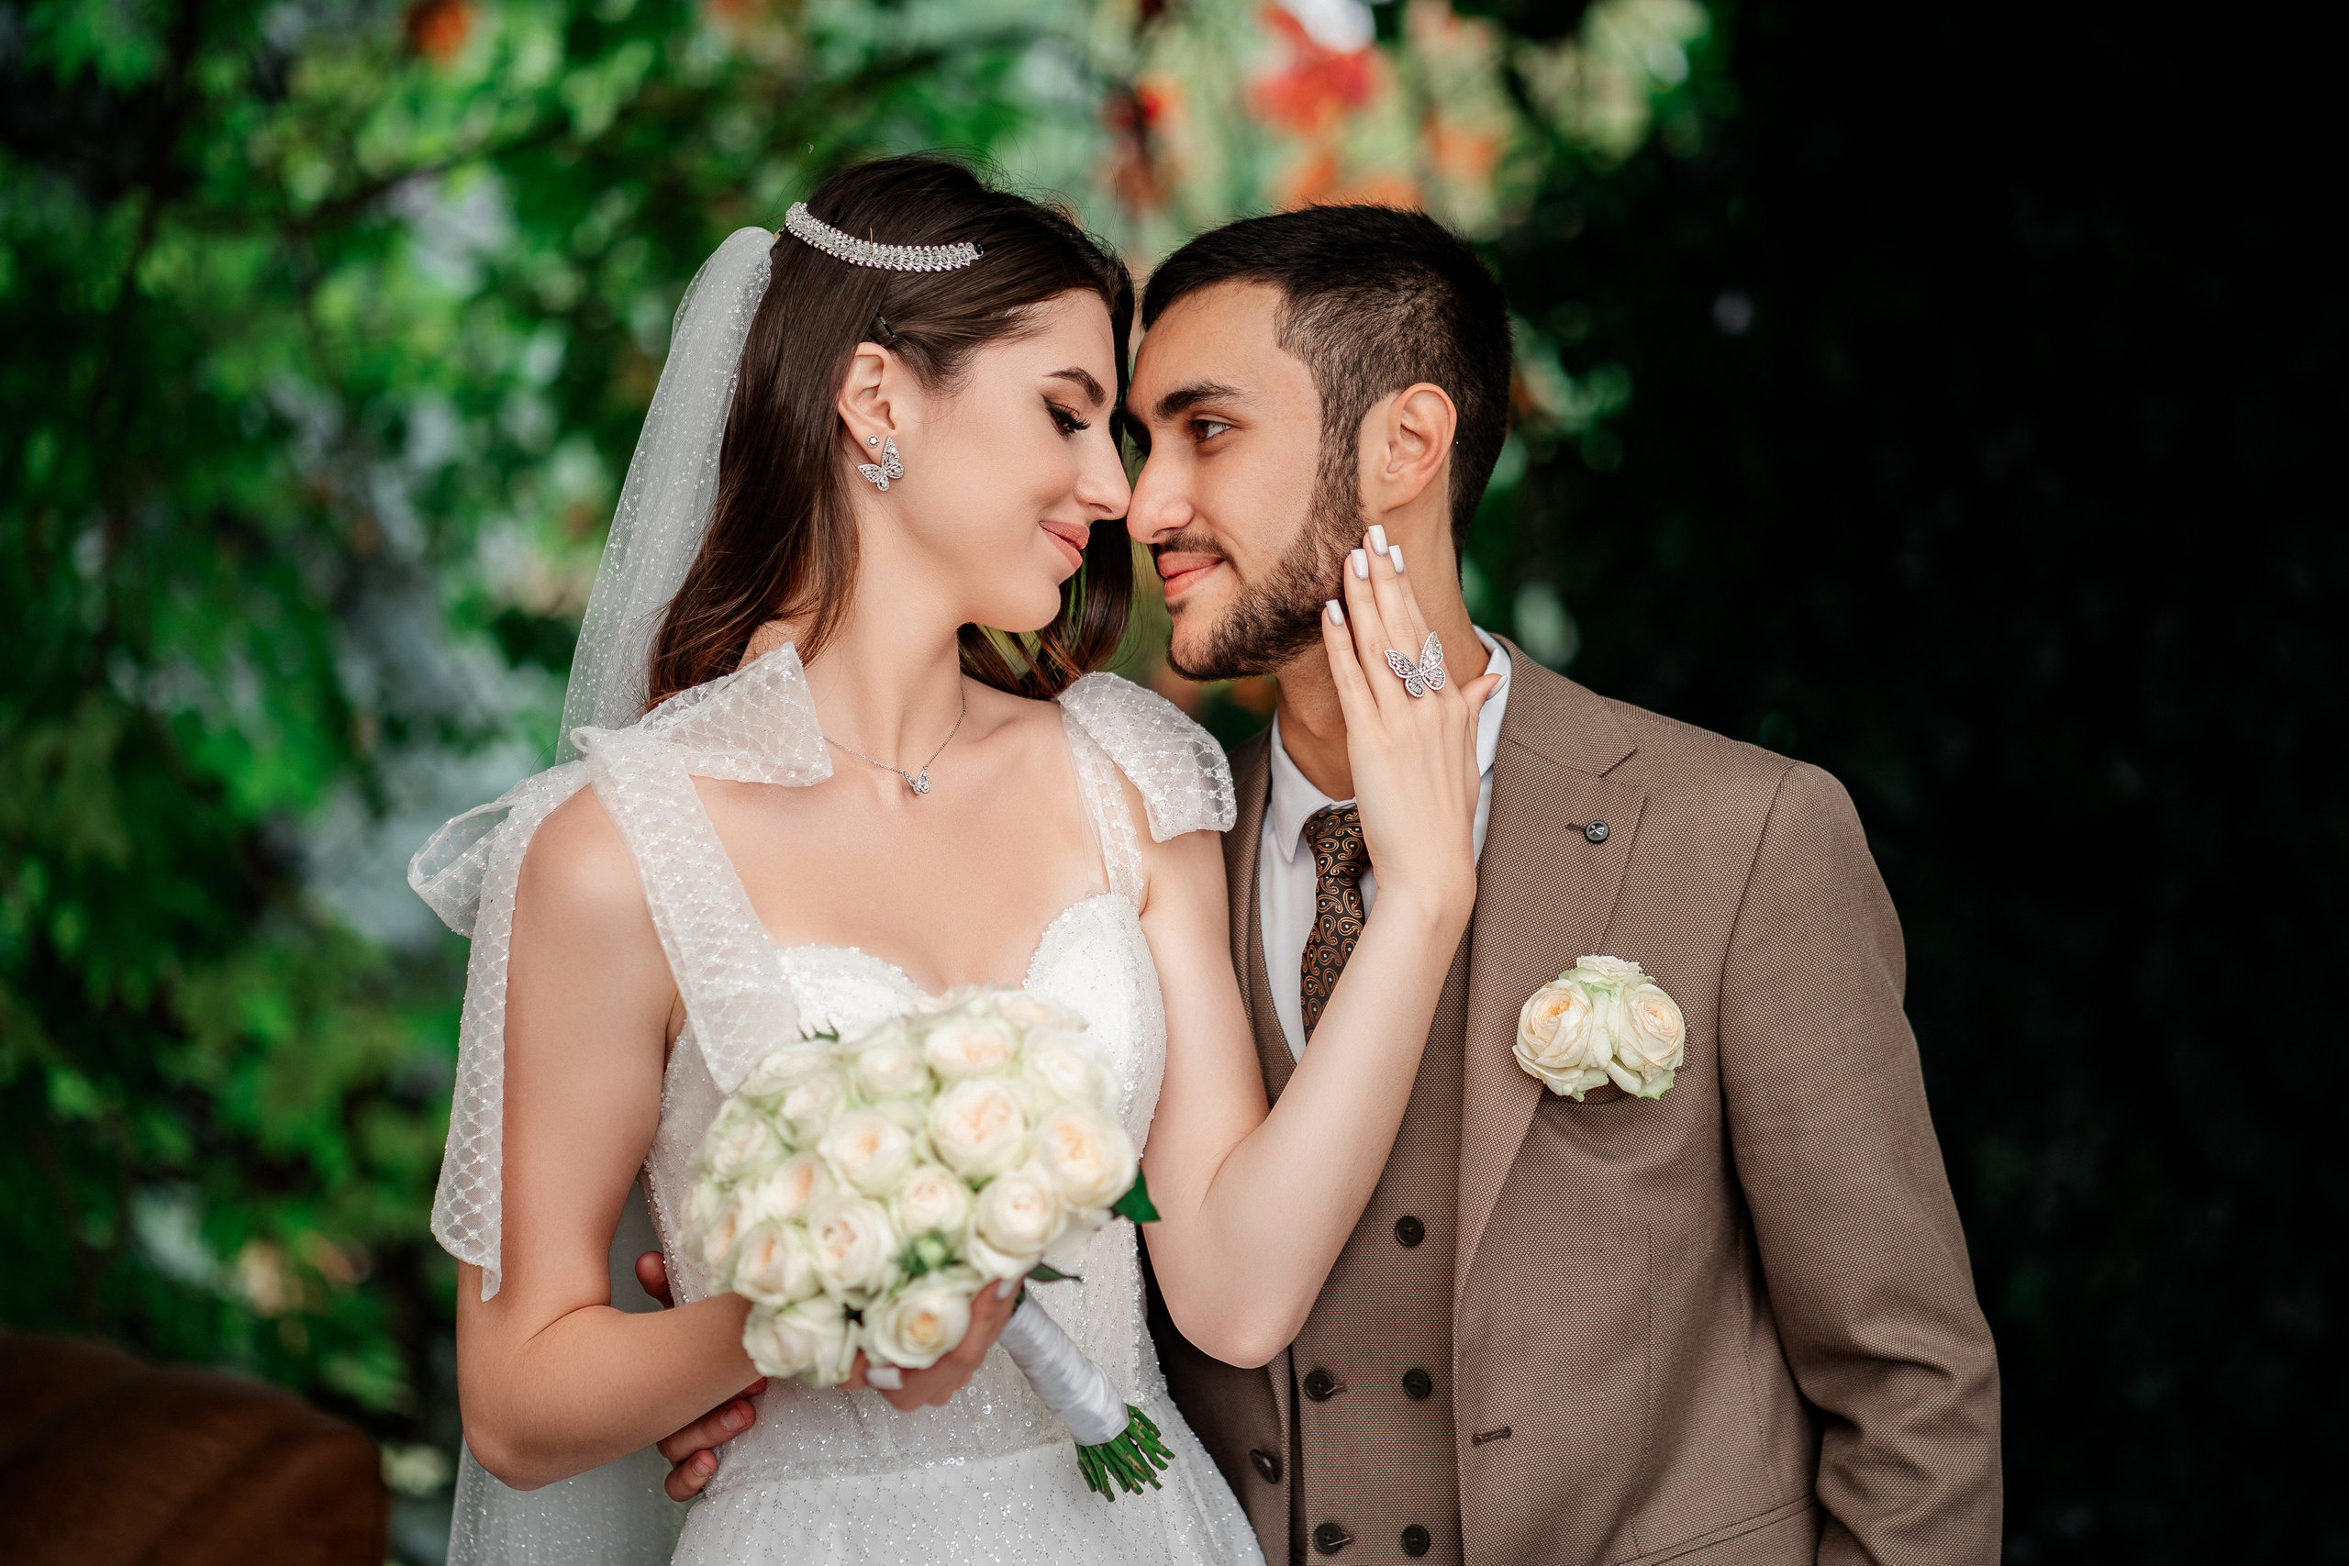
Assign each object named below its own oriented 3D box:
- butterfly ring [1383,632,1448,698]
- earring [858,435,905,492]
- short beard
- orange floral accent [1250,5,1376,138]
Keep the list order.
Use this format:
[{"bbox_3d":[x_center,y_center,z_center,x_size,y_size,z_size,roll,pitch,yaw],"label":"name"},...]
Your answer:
[{"bbox_3d":[0.119,-0.058,2.740,0.029,0.029,0.020,-22,0,0],"label":"butterfly ring"},{"bbox_3d":[-0.146,-0.159,2.760,0.022,0.025,0.007,-24,0,8],"label":"earring"},{"bbox_3d":[0.038,-0.109,2.820,0.095,0.115,0.135,-6,3,-30],"label":"short beard"},{"bbox_3d":[0.130,-0.667,5.200,0.120,0.125,0.100,0,0,0],"label":"orange floral accent"}]

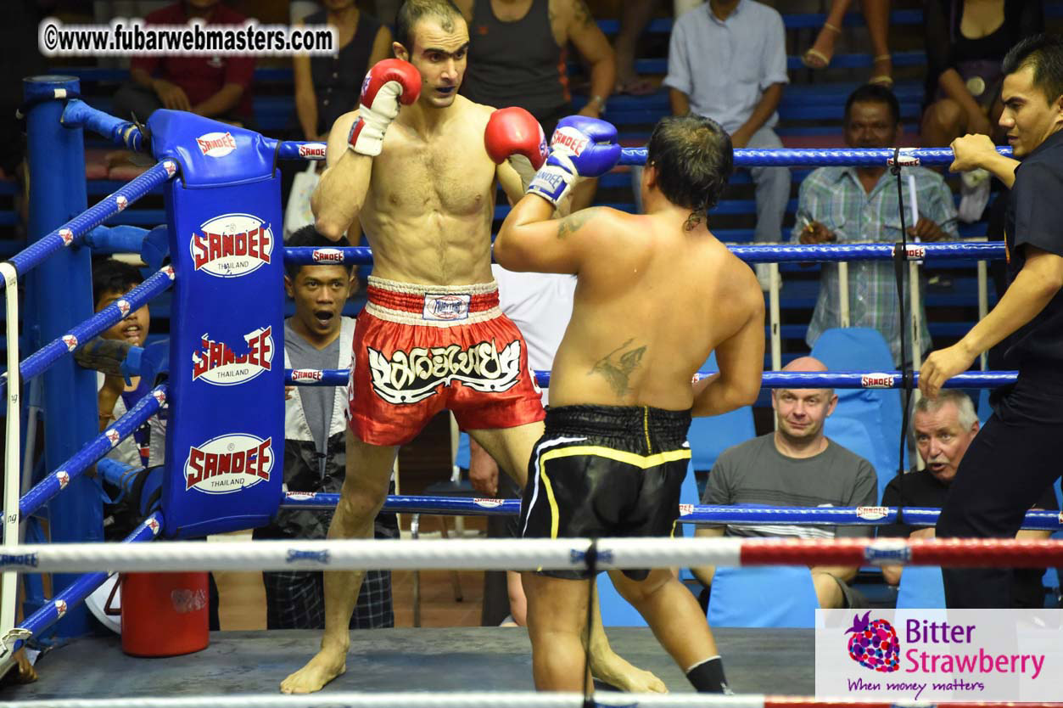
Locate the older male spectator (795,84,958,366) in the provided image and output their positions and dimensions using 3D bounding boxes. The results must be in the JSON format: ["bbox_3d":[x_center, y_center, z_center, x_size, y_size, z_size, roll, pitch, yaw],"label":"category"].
[{"bbox_3d":[1.094,-0.019,21.550,0.530,1.640,0.420,-1,9,2],"label":"older male spectator"}]

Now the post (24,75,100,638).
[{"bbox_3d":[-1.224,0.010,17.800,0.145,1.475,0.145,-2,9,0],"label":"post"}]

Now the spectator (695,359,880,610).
[{"bbox_3d":[0.742,0.607,19.650,0.540,1.170,0.800,-1,9,4],"label":"spectator"}]

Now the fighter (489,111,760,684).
[{"bbox_3d":[0.230,0.192,15.850,0.690,1.590,0.800,-5,10,-22],"label":"fighter"}]

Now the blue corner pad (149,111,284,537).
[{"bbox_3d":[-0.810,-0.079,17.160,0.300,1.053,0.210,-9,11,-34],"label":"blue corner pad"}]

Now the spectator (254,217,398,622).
[{"bbox_3d":[-0.546,0.514,18.120,0.500,1.700,0.400,-2,9,-2],"label":"spectator"}]

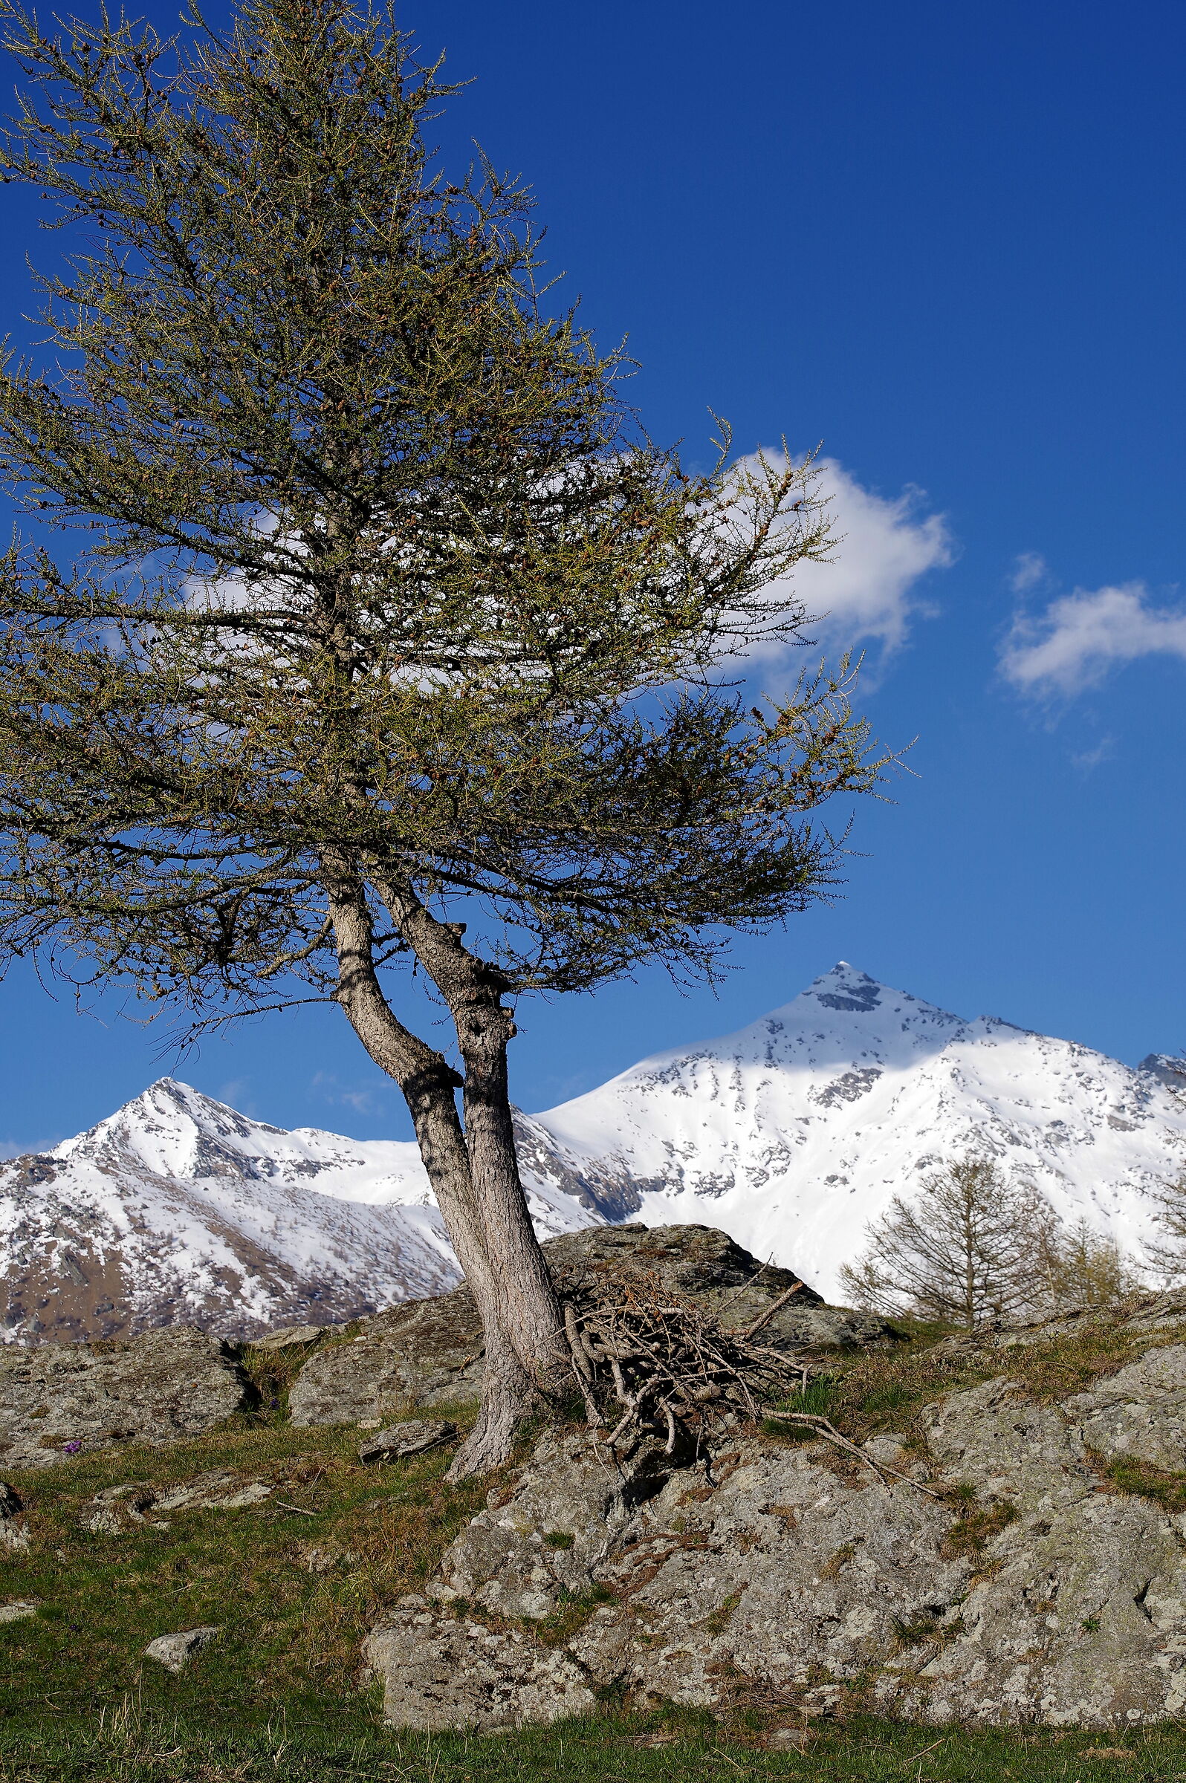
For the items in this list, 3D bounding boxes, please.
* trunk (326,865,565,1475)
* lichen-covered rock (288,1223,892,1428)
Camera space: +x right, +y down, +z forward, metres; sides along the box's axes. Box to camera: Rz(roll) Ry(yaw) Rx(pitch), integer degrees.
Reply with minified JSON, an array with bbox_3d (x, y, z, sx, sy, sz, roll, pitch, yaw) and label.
[{"bbox_3d":[-0.759,1.443,20.200,1.220,3.150,0.750,0,-7,0],"label":"trunk"},{"bbox_3d":[-0.023,2.382,21.600,3.300,1.100,2.100,0,-7,0],"label":"lichen-covered rock"}]

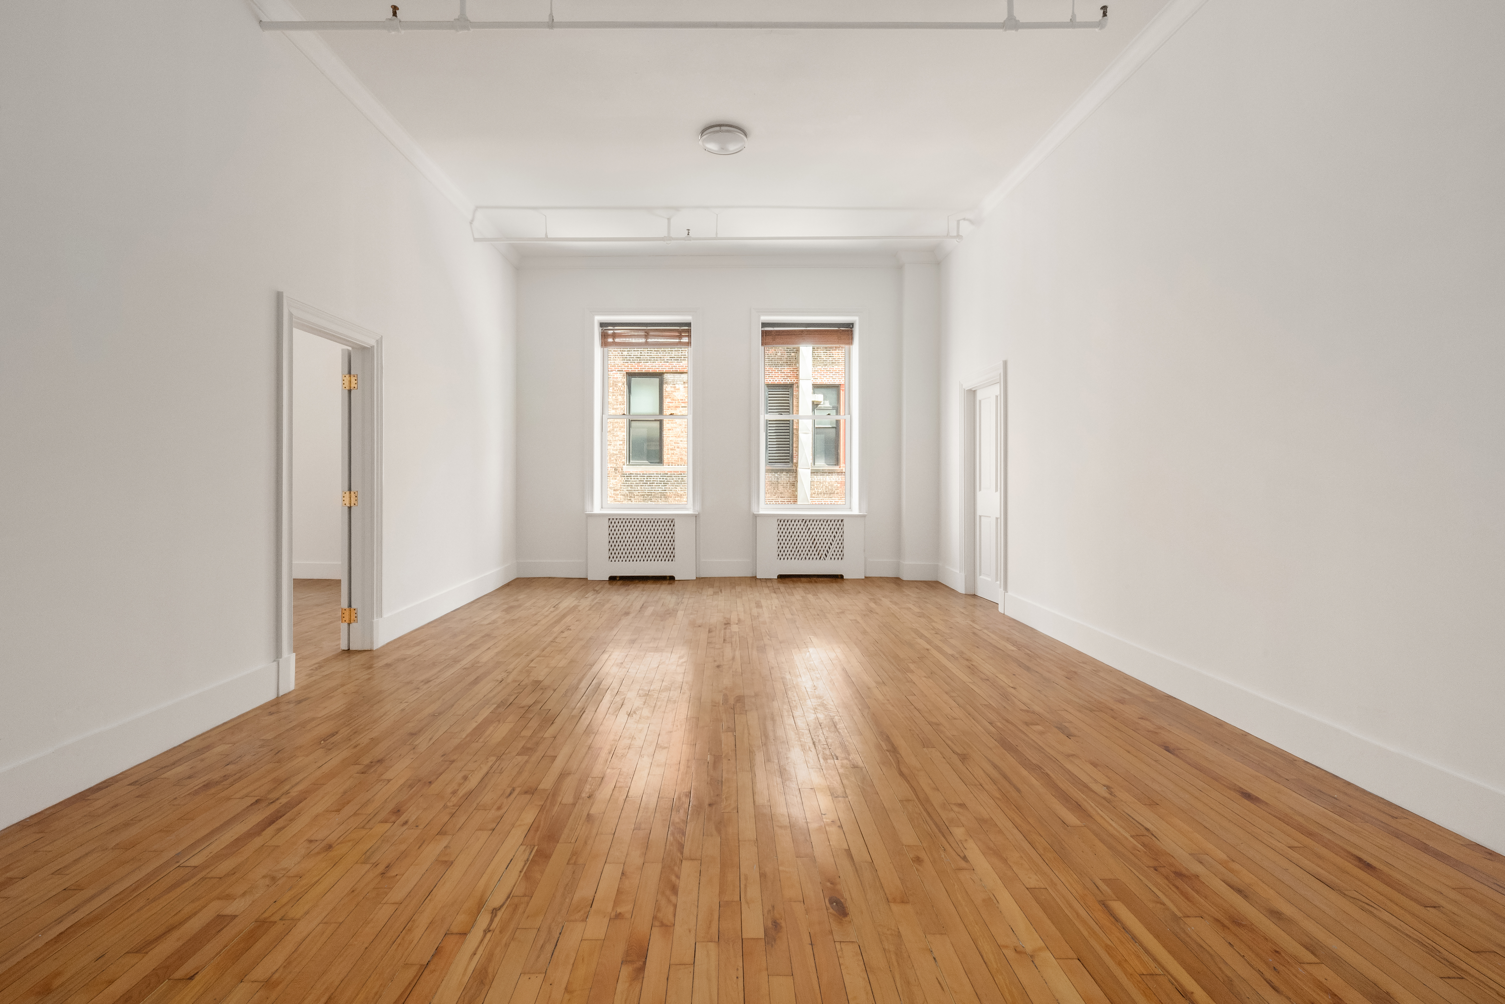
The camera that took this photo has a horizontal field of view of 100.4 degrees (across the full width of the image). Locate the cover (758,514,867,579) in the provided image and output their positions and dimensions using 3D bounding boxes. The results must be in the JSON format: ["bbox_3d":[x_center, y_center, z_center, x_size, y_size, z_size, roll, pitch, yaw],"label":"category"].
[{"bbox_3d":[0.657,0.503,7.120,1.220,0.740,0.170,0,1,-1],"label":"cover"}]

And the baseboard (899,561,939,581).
[{"bbox_3d":[1.868,0.772,6.980,0.420,0.200,0.035,0,1,-1],"label":"baseboard"}]

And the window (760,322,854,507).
[{"bbox_3d":[0.642,-1.016,7.320,1.080,2.140,0.130,0,1,-1],"label":"window"}]

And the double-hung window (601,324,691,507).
[{"bbox_3d":[-1.238,-1.012,7.320,1.060,2.120,0.130,0,1,-1],"label":"double-hung window"}]

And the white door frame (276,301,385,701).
[{"bbox_3d":[-2.576,-0.058,3.790,0.160,2.120,1.000,0,1,-2],"label":"white door frame"}]

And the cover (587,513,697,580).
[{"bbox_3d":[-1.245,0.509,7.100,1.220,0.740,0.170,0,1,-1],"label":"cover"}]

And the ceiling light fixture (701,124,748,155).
[{"bbox_3d":[-0.211,-2.617,4.550,0.350,0.095,0.350,0,1,0],"label":"ceiling light fixture"}]

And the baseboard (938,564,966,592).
[{"bbox_3d":[2.098,0.789,6.600,0.025,0.200,0.700,0,1,-2],"label":"baseboard"}]

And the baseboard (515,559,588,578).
[{"bbox_3d":[-2.293,0.764,7.170,0.810,0.200,0.025,0,1,-1],"label":"baseboard"}]

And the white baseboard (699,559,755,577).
[{"bbox_3d":[-0.296,0.761,7.180,0.630,0.200,0.025,0,1,-1],"label":"white baseboard"}]

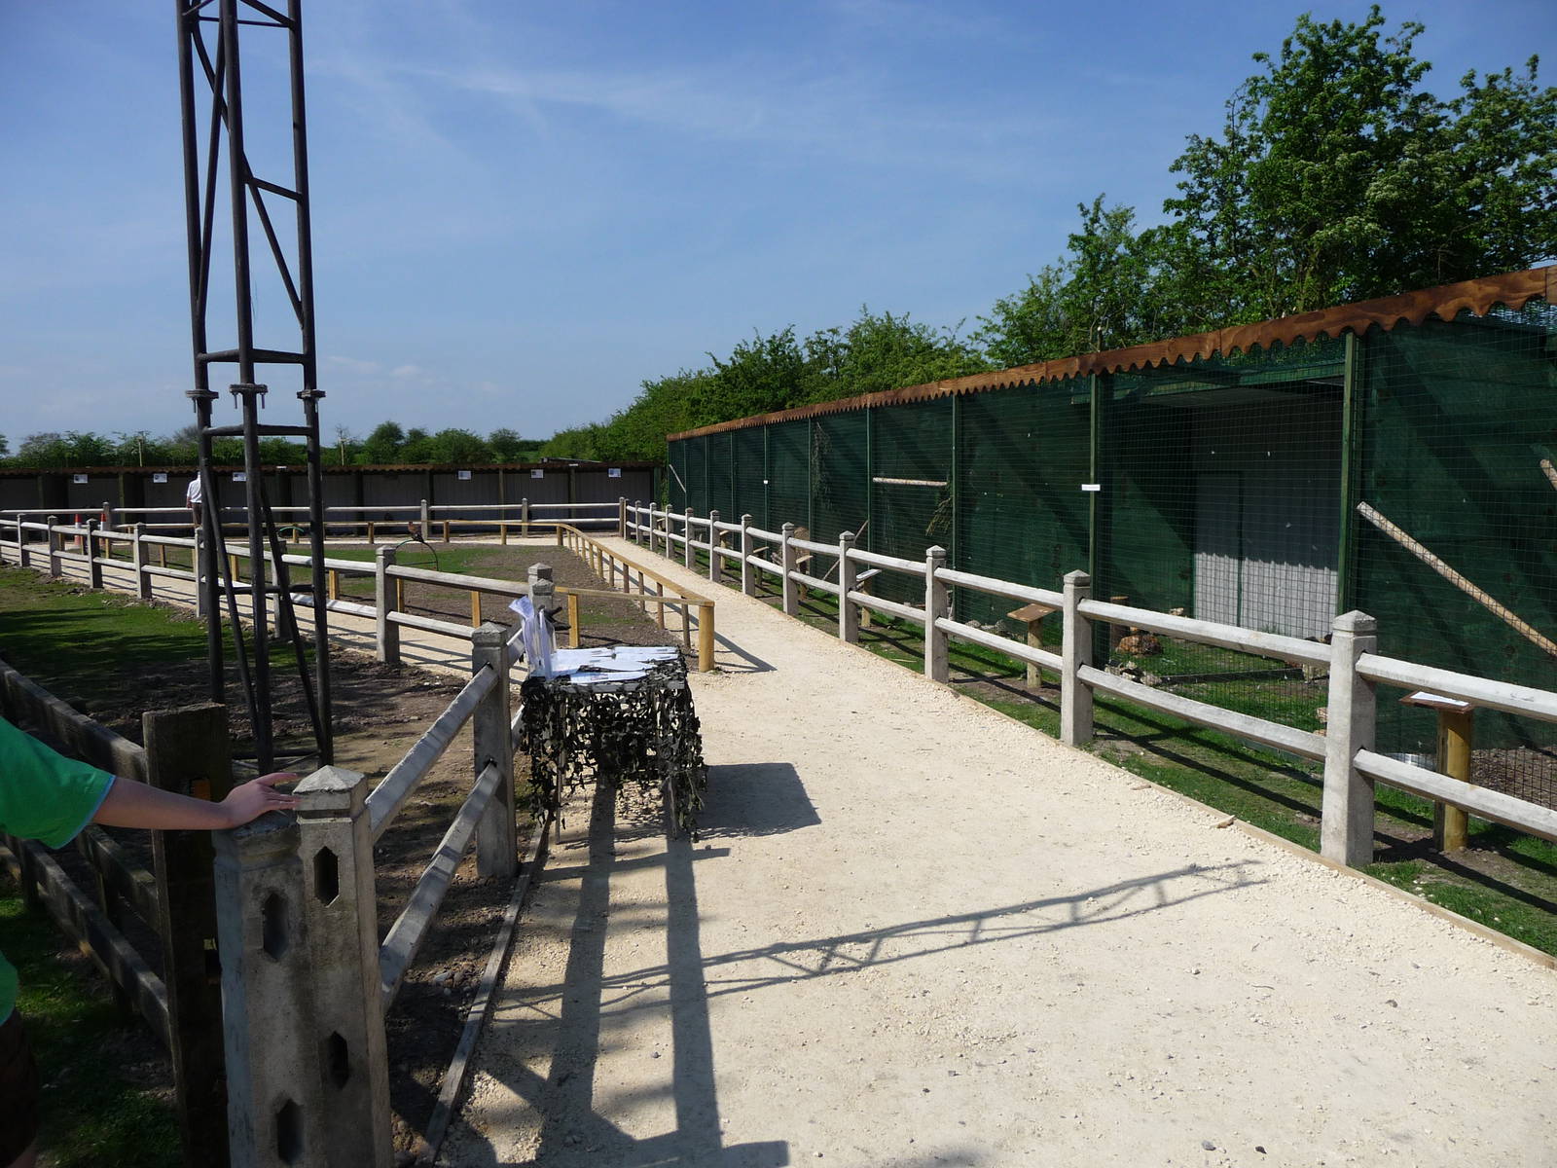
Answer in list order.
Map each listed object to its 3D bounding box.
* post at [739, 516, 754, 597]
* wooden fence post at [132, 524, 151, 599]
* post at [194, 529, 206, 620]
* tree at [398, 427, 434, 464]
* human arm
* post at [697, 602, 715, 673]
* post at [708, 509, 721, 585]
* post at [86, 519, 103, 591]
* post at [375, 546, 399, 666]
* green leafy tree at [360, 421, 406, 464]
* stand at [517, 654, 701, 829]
[{"bbox_3d":[-0.414,-0.394,17.350,0.155,1.090,0.155,-2,5,-13],"label":"post"},{"bbox_3d":[-8.974,-0.322,17.750,0.155,1.070,0.155,-5,7,-40],"label":"wooden fence post"},{"bbox_3d":[-6.951,-0.132,15.200,0.155,1.080,0.155,-5,7,-40],"label":"post"},{"bbox_3d":[-20.147,-6.440,70.000,2.100,4.495,2.100,-1,5,0],"label":"tree"},{"bbox_3d":[-1.119,0.418,2.440,0.100,0.110,0.393,4,-4,44],"label":"human arm"},{"bbox_3d":[-0.613,0.451,10.754,0.135,0.600,0.135,-2,5,-13],"label":"post"},{"bbox_3d":[-0.971,-0.582,19.450,0.155,1.090,0.155,-2,5,-13],"label":"post"},{"bbox_3d":[-10.530,-0.459,19.400,0.155,1.080,0.155,-5,7,-40],"label":"post"},{"bbox_3d":[-3.540,0.193,11.400,0.145,1.070,0.145,-5,7,-40],"label":"post"},{"bbox_3d":[-21.972,-6.609,70.000,2.500,4.833,2.500,-1,5,0],"label":"green leafy tree"},{"bbox_3d":[-0.817,0.772,6.384,0.820,0.740,1.150,-1,5,-6],"label":"stand"}]

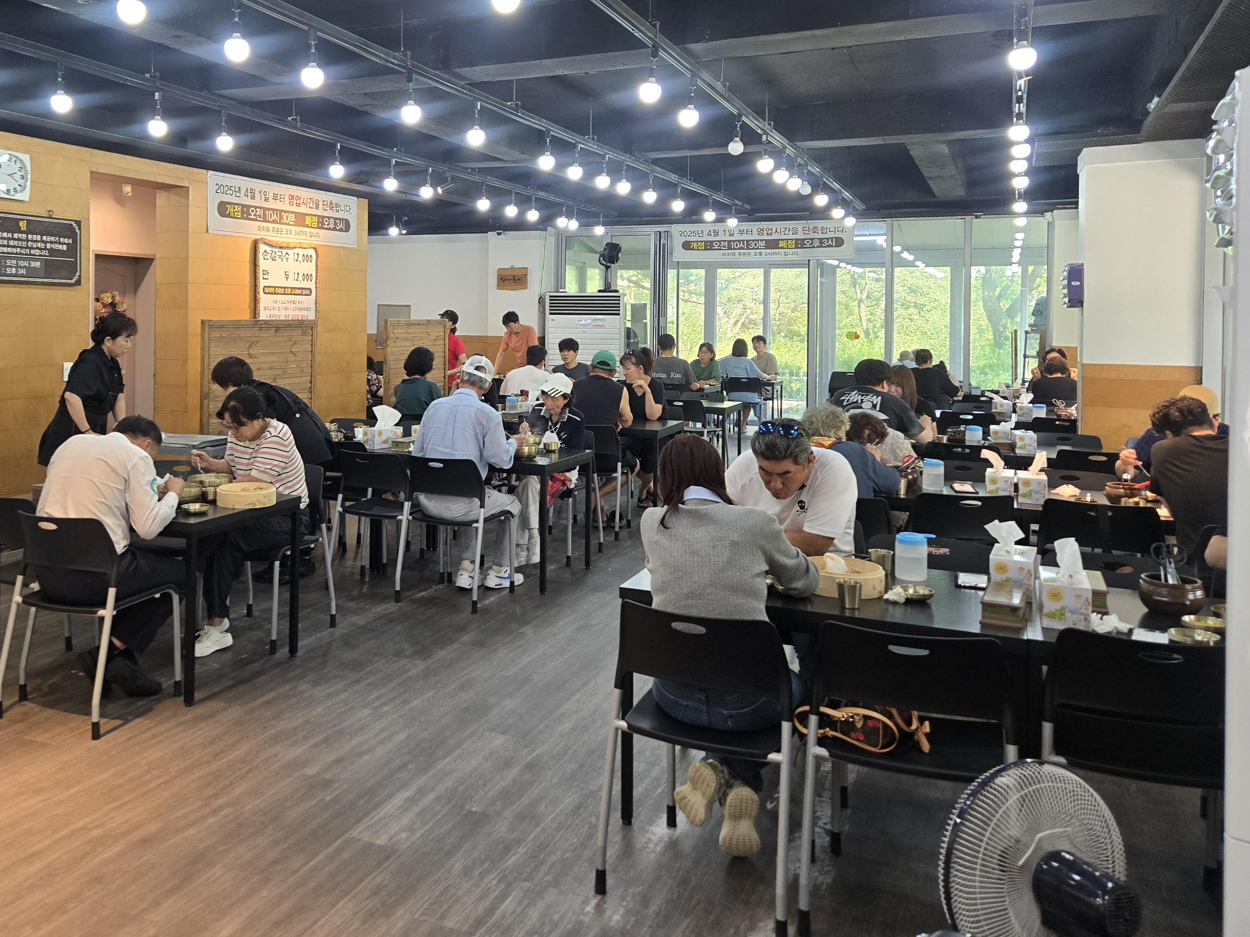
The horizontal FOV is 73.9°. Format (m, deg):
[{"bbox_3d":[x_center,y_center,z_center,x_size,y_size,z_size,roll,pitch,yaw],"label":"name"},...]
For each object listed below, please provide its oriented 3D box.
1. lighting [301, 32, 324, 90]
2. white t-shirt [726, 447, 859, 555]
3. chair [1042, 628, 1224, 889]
[{"bbox_3d":[-1.385,-1.815,3.680,0.097,0.245,0.097,4,9,25],"label":"lighting"},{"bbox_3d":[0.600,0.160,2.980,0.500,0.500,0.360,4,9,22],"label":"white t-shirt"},{"bbox_3d":[1.410,0.800,2.270,0.510,0.810,0.520,3,7,19],"label":"chair"}]

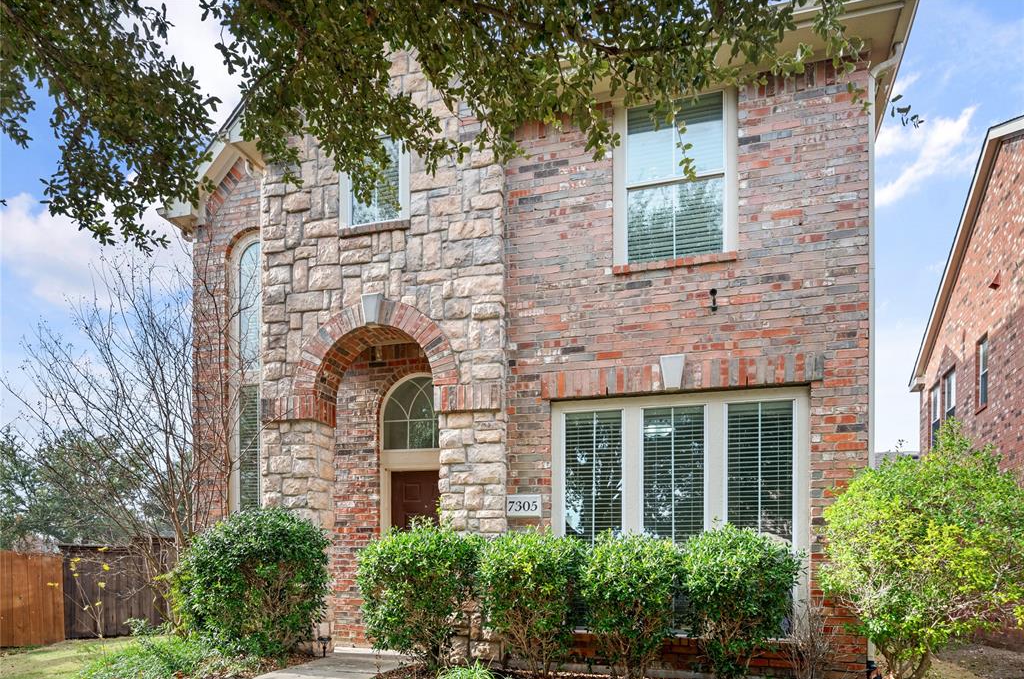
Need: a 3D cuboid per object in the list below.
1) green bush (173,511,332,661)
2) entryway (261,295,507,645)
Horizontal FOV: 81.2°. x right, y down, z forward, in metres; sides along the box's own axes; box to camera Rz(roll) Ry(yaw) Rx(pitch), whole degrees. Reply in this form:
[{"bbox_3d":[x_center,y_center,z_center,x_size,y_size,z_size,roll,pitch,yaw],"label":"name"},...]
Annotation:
[{"bbox_3d":[-2.658,2.461,6.050,1.550,1.500,1.350,0,0,18],"label":"green bush"},{"bbox_3d":[-1.314,1.368,6.405,2.852,3.637,0.600,0,0,18],"label":"entryway"}]

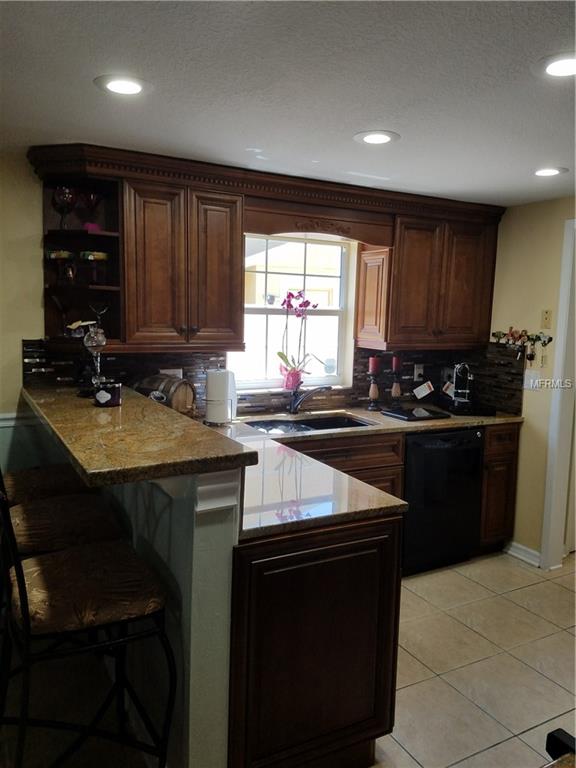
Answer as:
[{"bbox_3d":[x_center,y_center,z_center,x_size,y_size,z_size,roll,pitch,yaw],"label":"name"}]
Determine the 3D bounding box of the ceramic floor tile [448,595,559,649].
[{"bbox_3d":[1.085,1.202,2.921,0.406,0.010,0.406,-2,8,-28],"label":"ceramic floor tile"}]

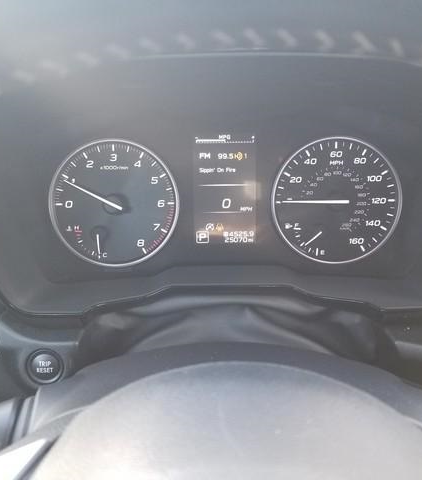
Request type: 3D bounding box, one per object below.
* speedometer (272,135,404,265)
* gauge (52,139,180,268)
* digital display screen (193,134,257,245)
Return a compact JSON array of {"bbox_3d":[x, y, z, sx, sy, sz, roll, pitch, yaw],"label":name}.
[{"bbox_3d":[0.099,-0.031,0.378,0.102,0.101,0.015,-1,5,1],"label":"speedometer"},{"bbox_3d":[-0.077,-0.029,0.382,0.103,0.102,0.015,-1,5,1],"label":"gauge"},{"bbox_3d":[0.011,-0.040,0.379,0.050,0.087,0.008,-1,5,1],"label":"digital display screen"}]

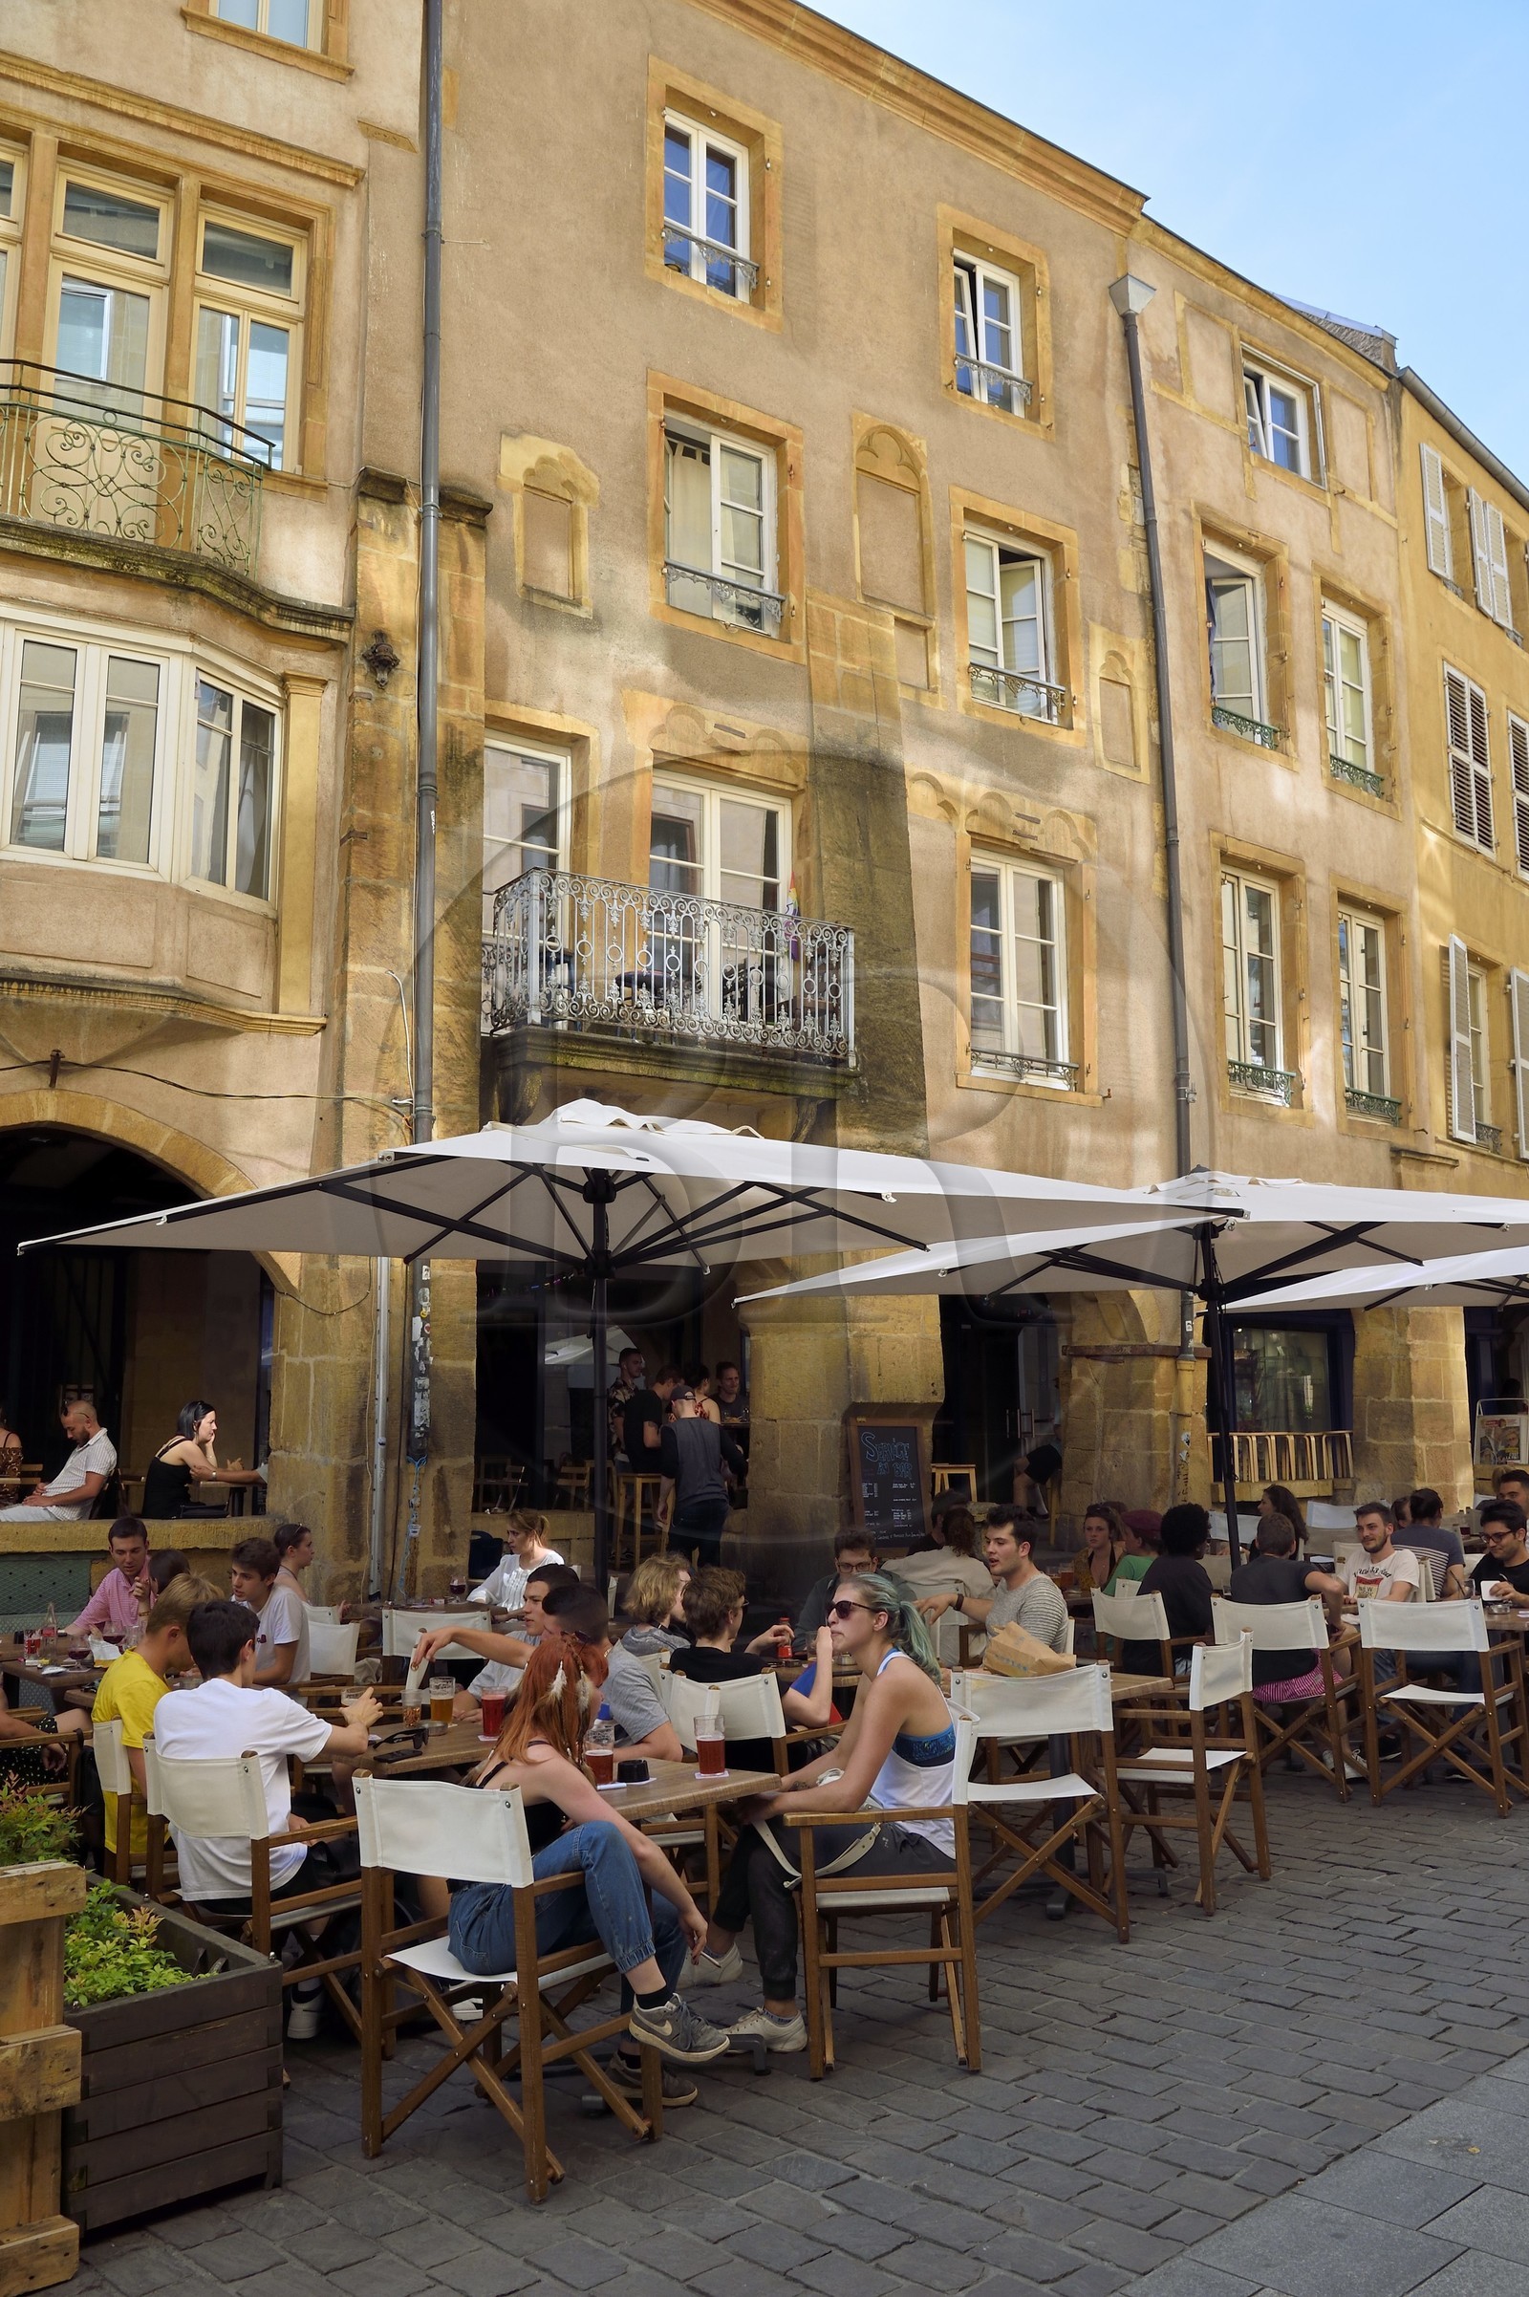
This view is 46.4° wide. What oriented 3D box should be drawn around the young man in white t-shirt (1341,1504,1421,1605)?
[{"bbox_3d":[2.906,2.296,8.397,0.550,1.227,0.800,-10,-12,37],"label":"young man in white t-shirt"}]

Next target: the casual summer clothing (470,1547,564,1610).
[{"bbox_3d":[-1.290,2.347,9.400,0.480,0.500,0.340,-7,-11,34],"label":"casual summer clothing"}]

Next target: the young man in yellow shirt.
[{"bbox_3d":[-1.644,1.959,5.598,0.800,1.270,0.500,3,-11,-24],"label":"young man in yellow shirt"}]

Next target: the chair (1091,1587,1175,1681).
[{"bbox_3d":[1.961,2.541,8.542,0.513,0.865,0.575,2,-11,-26],"label":"chair"}]

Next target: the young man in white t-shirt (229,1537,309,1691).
[{"bbox_3d":[-2.030,2.250,7.400,0.720,1.280,0.500,6,-12,-35],"label":"young man in white t-shirt"}]

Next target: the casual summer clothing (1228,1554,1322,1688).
[{"bbox_3d":[2.380,2.210,8.300,0.440,0.600,0.270,-9,-13,37],"label":"casual summer clothing"}]

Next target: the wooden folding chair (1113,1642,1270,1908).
[{"bbox_3d":[1.484,2.197,6.405,0.480,0.870,0.570,-8,-12,35],"label":"wooden folding chair"}]

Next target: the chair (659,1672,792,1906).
[{"bbox_3d":[0.005,2.210,6.133,0.570,0.870,0.480,-11,-14,44],"label":"chair"}]

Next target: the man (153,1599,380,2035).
[{"bbox_3d":[-1.330,1.870,5.000,0.540,1.240,0.780,-10,-13,42],"label":"man"}]

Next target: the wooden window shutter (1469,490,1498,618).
[{"bbox_3d":[8.384,-6.931,20.842,0.050,1.480,0.460,-10,-14,42],"label":"wooden window shutter"}]

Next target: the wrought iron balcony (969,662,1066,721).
[{"bbox_3d":[2.145,-3.850,15.054,1.061,0.276,0.080,6,-12,-34],"label":"wrought iron balcony"}]

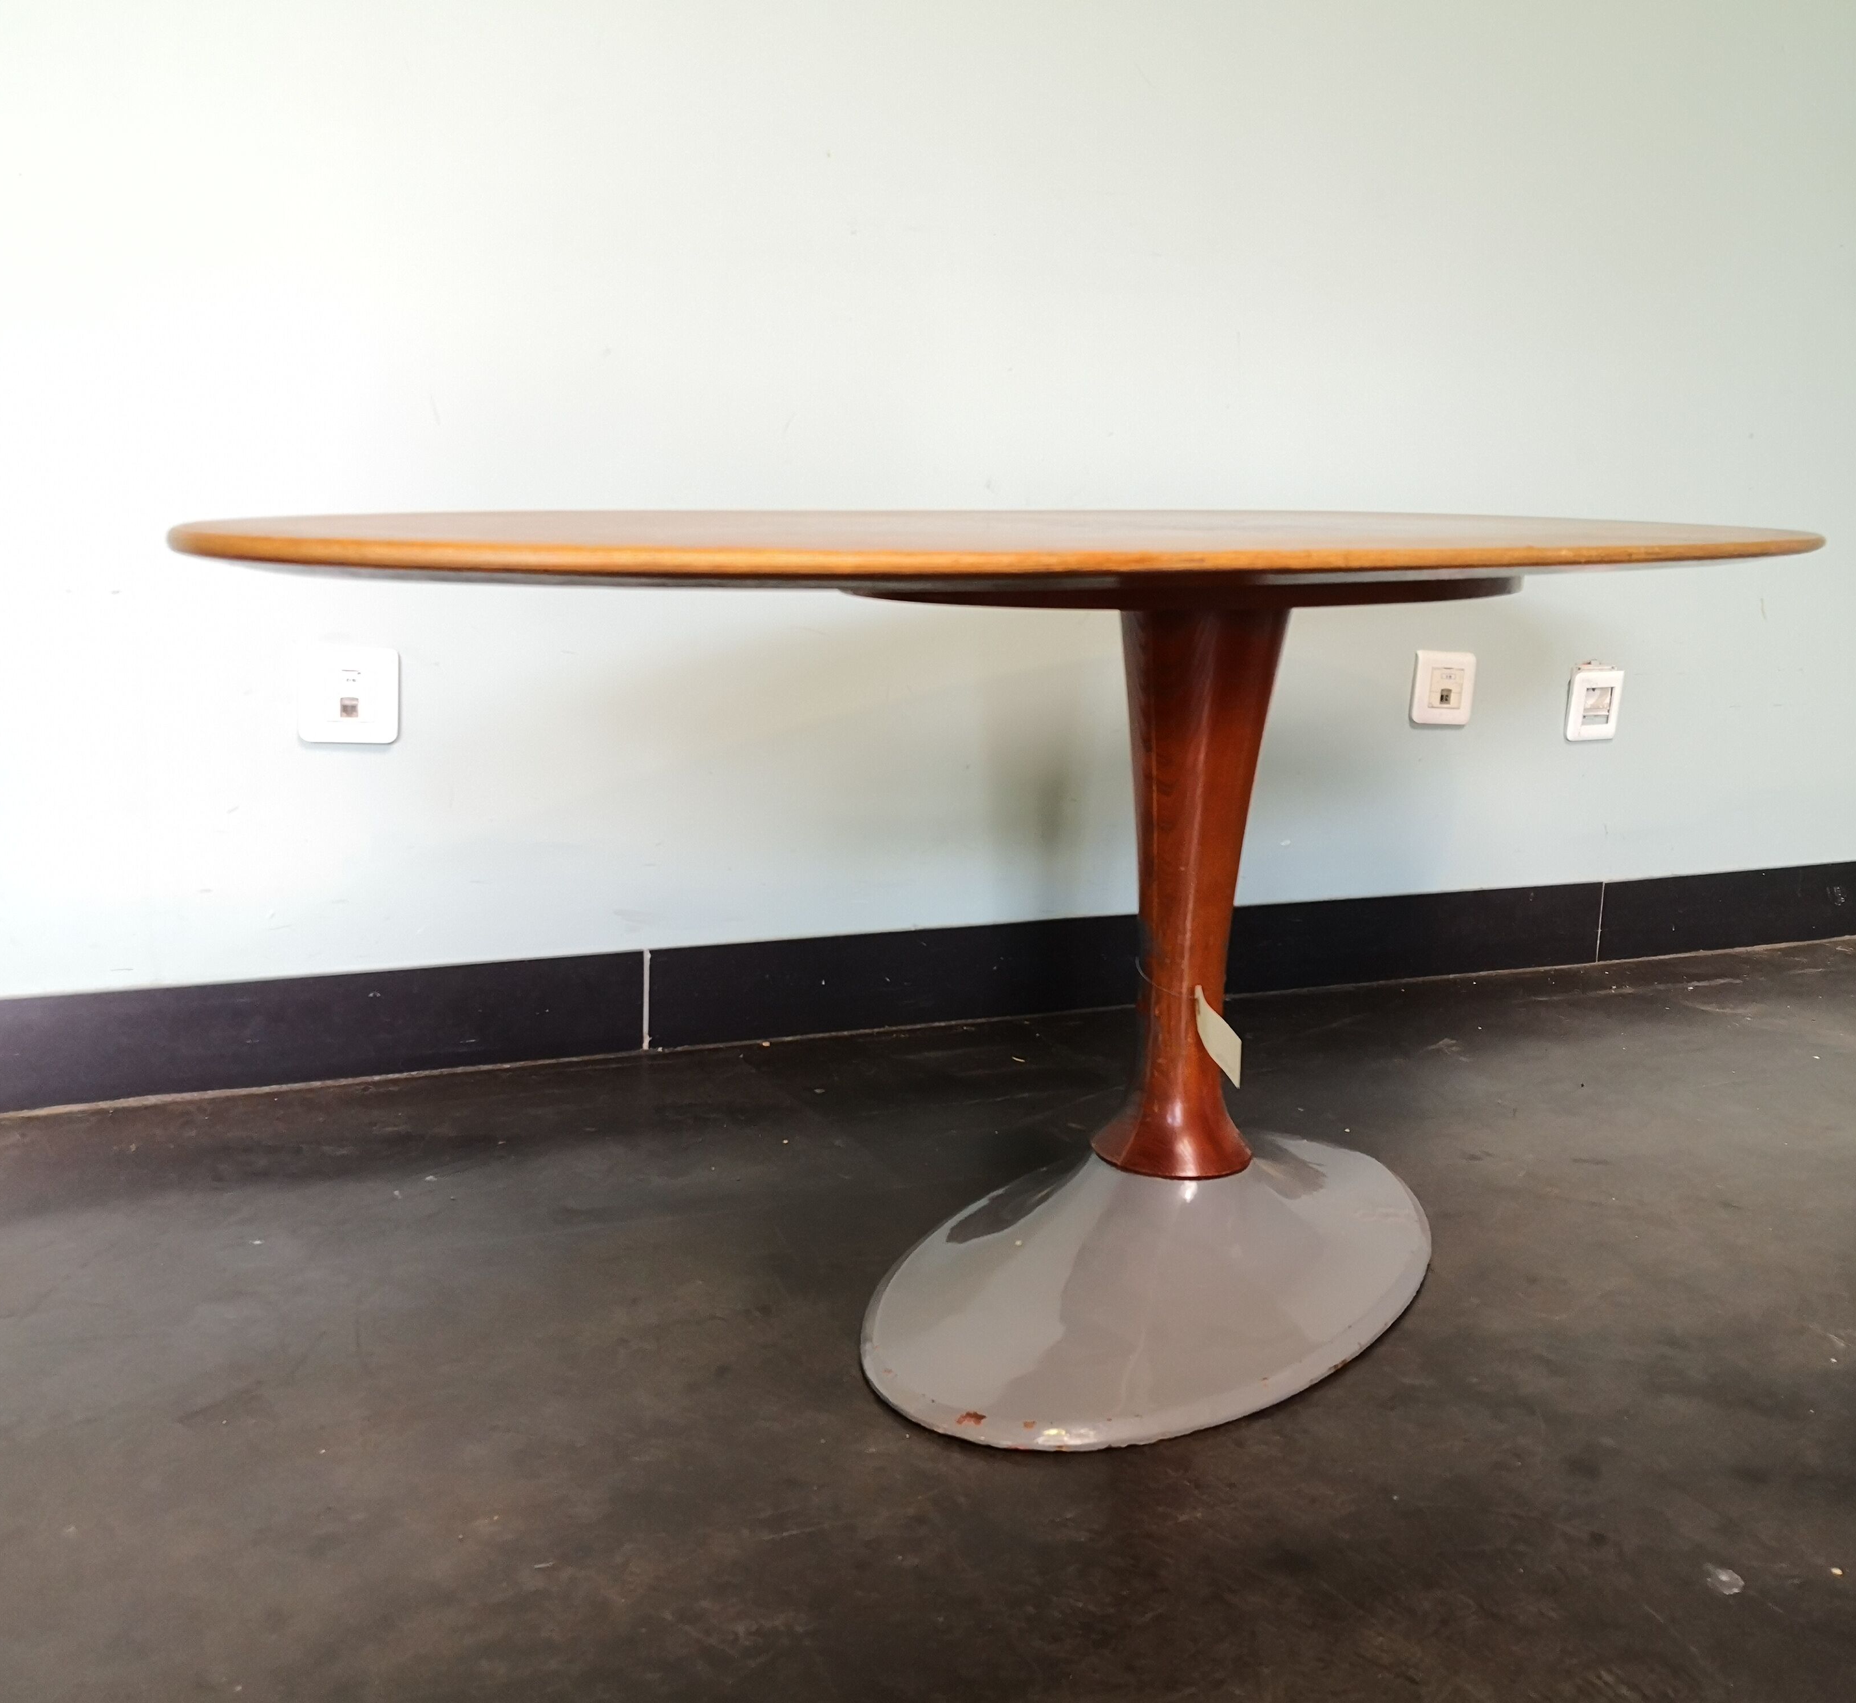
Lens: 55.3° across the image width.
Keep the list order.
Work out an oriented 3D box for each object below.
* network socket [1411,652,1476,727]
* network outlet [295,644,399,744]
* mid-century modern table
[{"bbox_3d":[0.582,-0.186,2.011,0.082,0.082,0.011,-3,12,-23],"label":"network socket"},{"bbox_3d":[-0.507,-0.138,1.550,0.082,0.082,0.011,-3,12,-23],"label":"network outlet"},{"bbox_3d":[0.180,0.037,1.225,0.714,0.524,1.459,8,13,32],"label":"mid-century modern table"}]

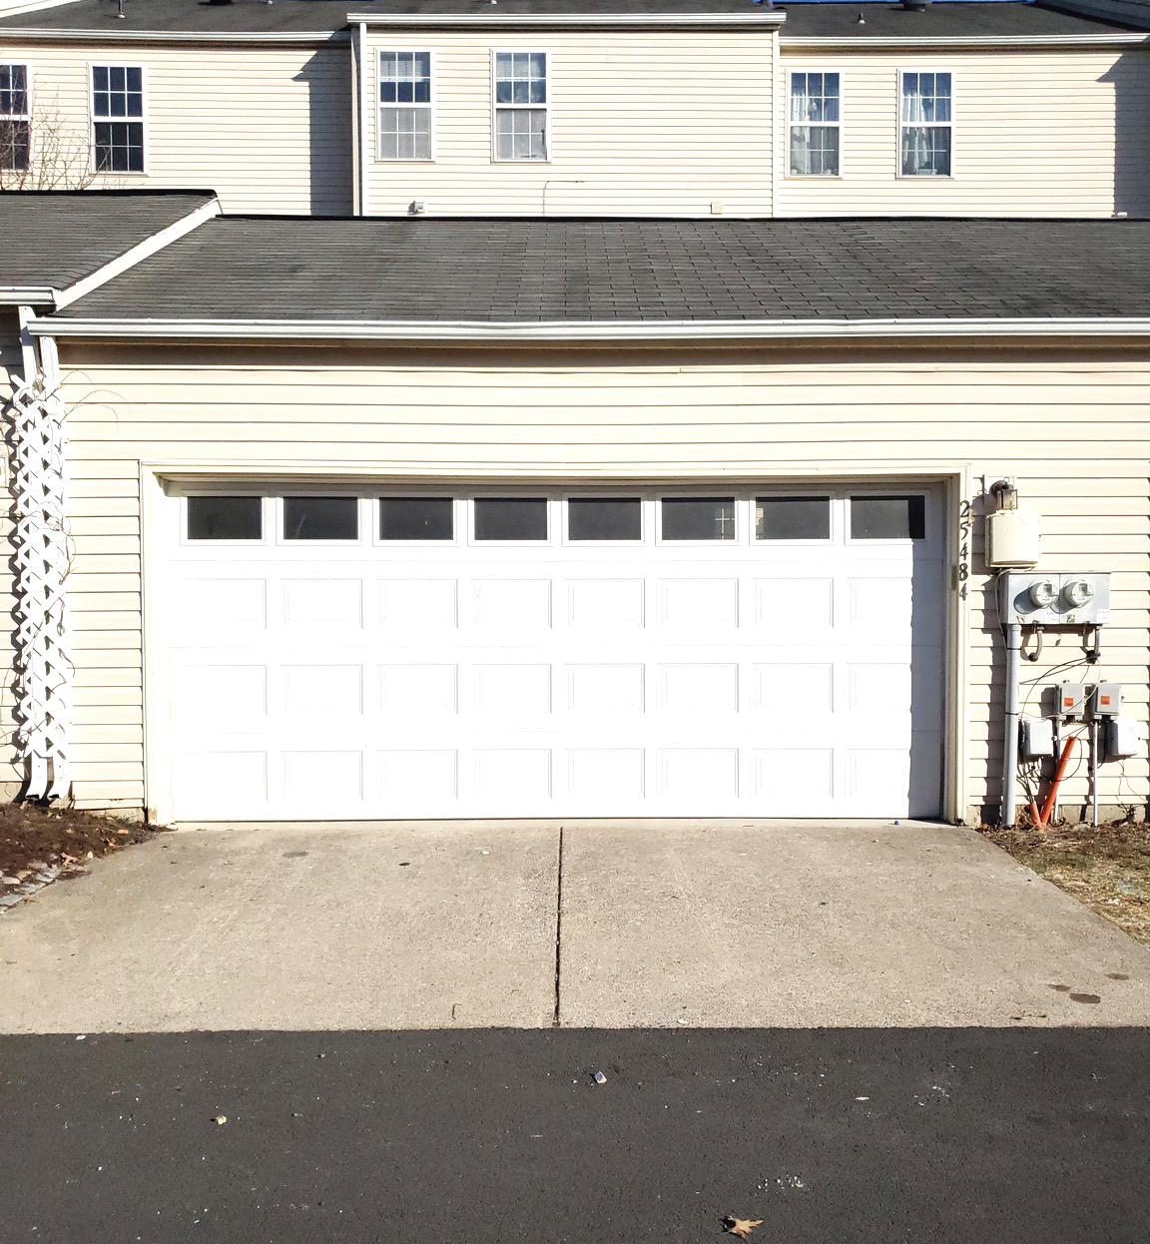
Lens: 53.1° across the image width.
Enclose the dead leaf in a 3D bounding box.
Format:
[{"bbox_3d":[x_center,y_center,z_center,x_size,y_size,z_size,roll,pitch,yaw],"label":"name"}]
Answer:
[{"bbox_3d":[0.408,1.470,2.799,0.094,0.025,0.075,0,2,0],"label":"dead leaf"}]

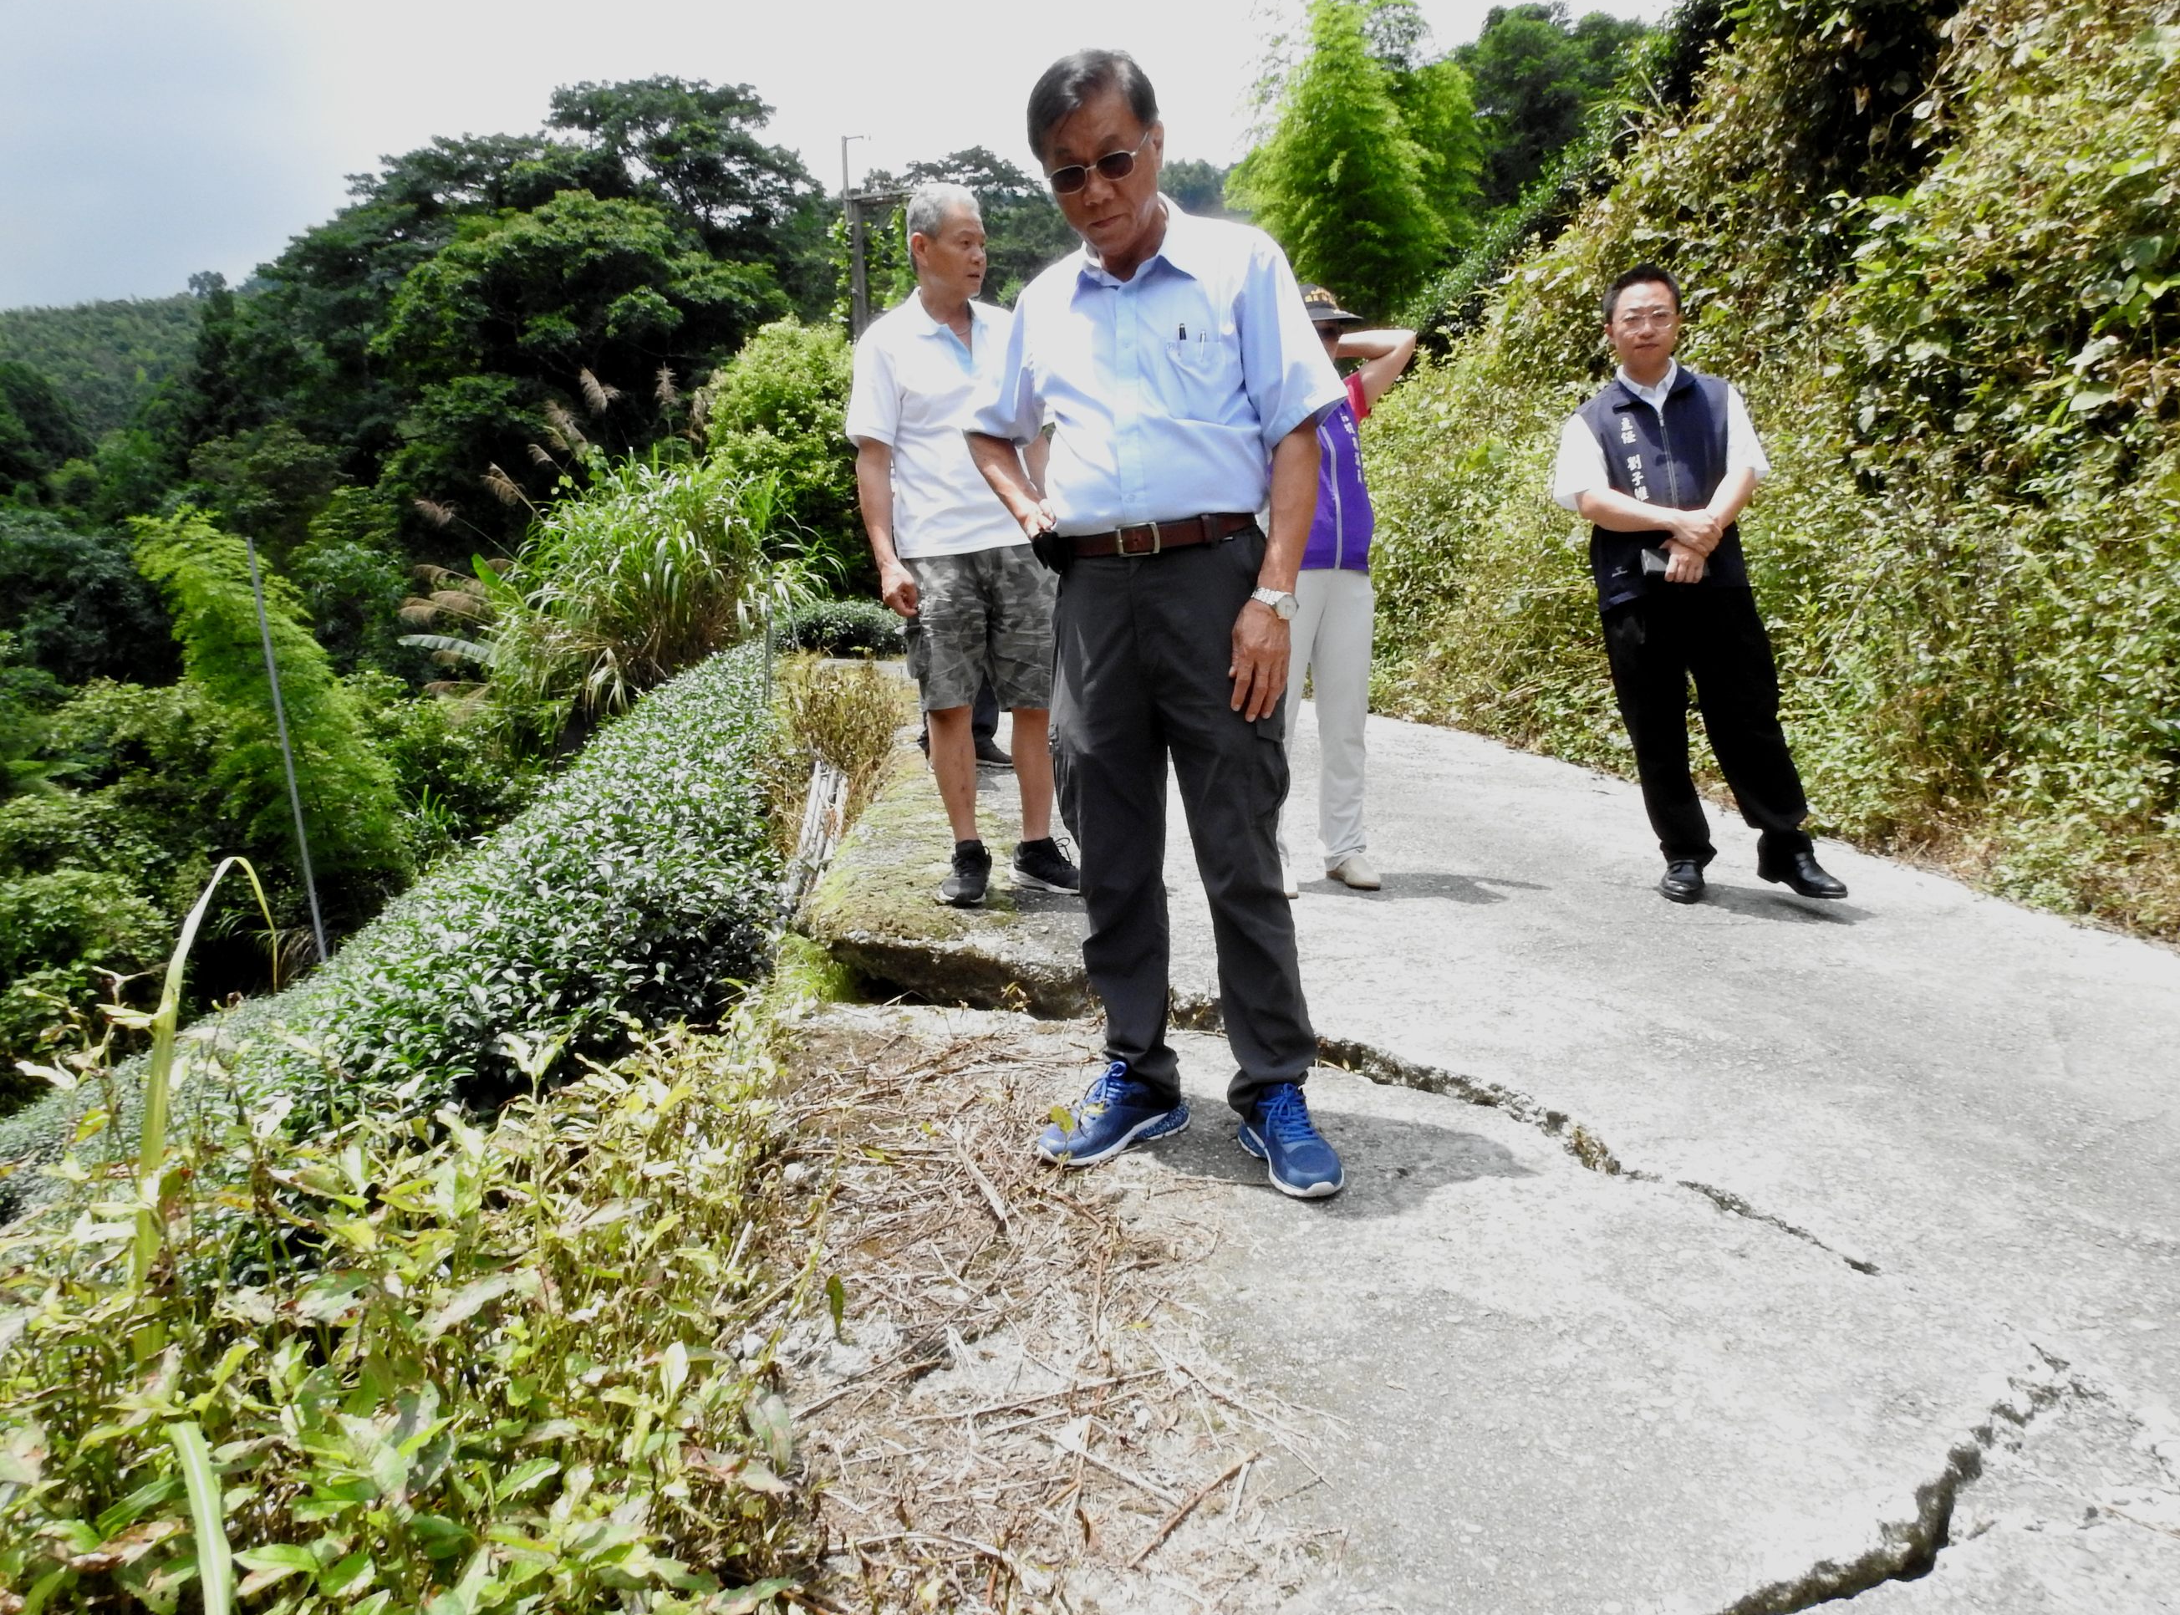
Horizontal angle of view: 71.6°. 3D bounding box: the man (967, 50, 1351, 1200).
[{"bbox_3d":[0.125,-0.285,2.290,0.580,1.660,0.420,-4,5,12],"label":"man"}]

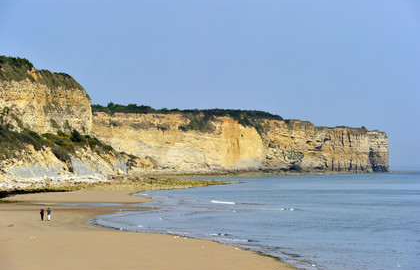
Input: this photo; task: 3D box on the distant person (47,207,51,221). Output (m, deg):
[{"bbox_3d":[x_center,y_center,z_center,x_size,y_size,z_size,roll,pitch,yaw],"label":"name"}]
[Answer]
[{"bbox_3d":[-20.934,10.311,303.000,0.500,1.730,0.350,0,-1,-7],"label":"distant person"}]

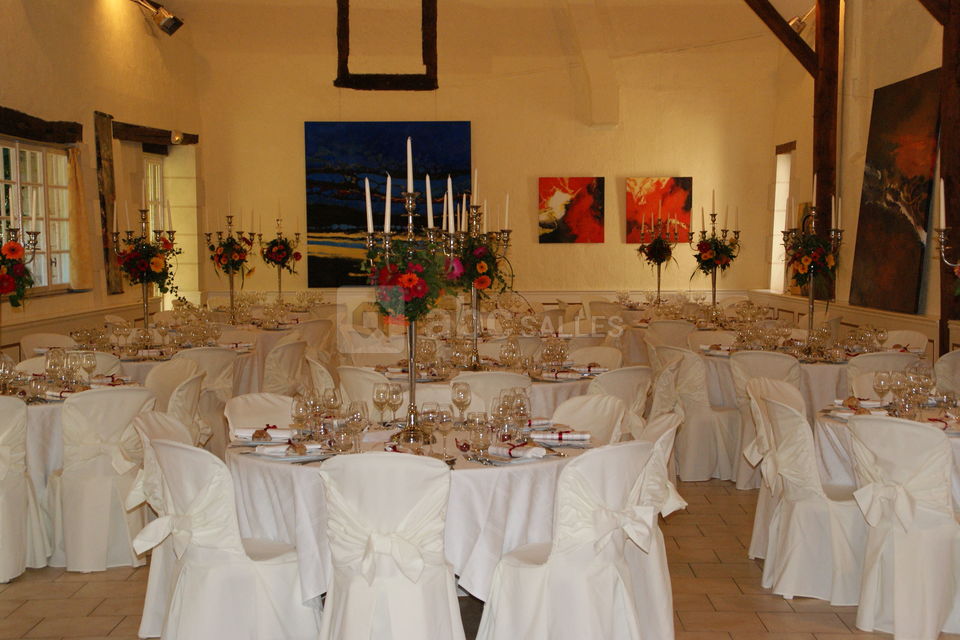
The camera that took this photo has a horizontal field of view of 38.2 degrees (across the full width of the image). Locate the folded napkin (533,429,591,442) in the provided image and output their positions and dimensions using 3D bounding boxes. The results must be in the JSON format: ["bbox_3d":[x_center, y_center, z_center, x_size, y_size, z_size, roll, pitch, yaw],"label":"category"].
[{"bbox_3d":[0.345,0.497,5.876,0.245,0.050,0.055,1,4,12],"label":"folded napkin"}]

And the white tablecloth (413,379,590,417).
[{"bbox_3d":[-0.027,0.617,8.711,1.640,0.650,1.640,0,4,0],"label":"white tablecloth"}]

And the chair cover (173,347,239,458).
[{"bbox_3d":[-1.899,0.602,9.193,0.480,0.880,0.540,-2,4,-33],"label":"chair cover"}]

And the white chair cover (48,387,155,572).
[{"bbox_3d":[-1.928,0.749,6.808,0.460,0.870,0.520,-2,4,-31],"label":"white chair cover"}]

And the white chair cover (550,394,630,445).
[{"bbox_3d":[0.364,0.786,6.273,0.540,0.880,0.480,-3,5,-42],"label":"white chair cover"}]

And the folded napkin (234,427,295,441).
[{"bbox_3d":[-0.844,0.454,5.458,0.245,0.050,0.055,0,4,-3],"label":"folded napkin"}]

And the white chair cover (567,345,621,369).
[{"bbox_3d":[0.612,0.614,8.874,0.520,0.865,0.460,-4,5,-44],"label":"white chair cover"}]

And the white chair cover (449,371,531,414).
[{"bbox_3d":[0.040,0.696,7.716,0.480,0.880,0.540,0,4,-4],"label":"white chair cover"}]

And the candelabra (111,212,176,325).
[{"bbox_3d":[-2.526,-0.288,10.452,0.480,1.070,0.480,0,4,0],"label":"candelabra"}]

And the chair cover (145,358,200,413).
[{"bbox_3d":[-1.963,0.663,8.046,0.530,0.865,0.450,-2,4,-34],"label":"chair cover"}]

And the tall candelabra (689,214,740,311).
[{"bbox_3d":[2.141,-0.465,12.653,0.450,1.030,0.450,0,4,0],"label":"tall candelabra"}]

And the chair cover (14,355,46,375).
[{"bbox_3d":[-2.641,0.641,8.412,0.450,0.865,0.530,-1,3,-9],"label":"chair cover"}]

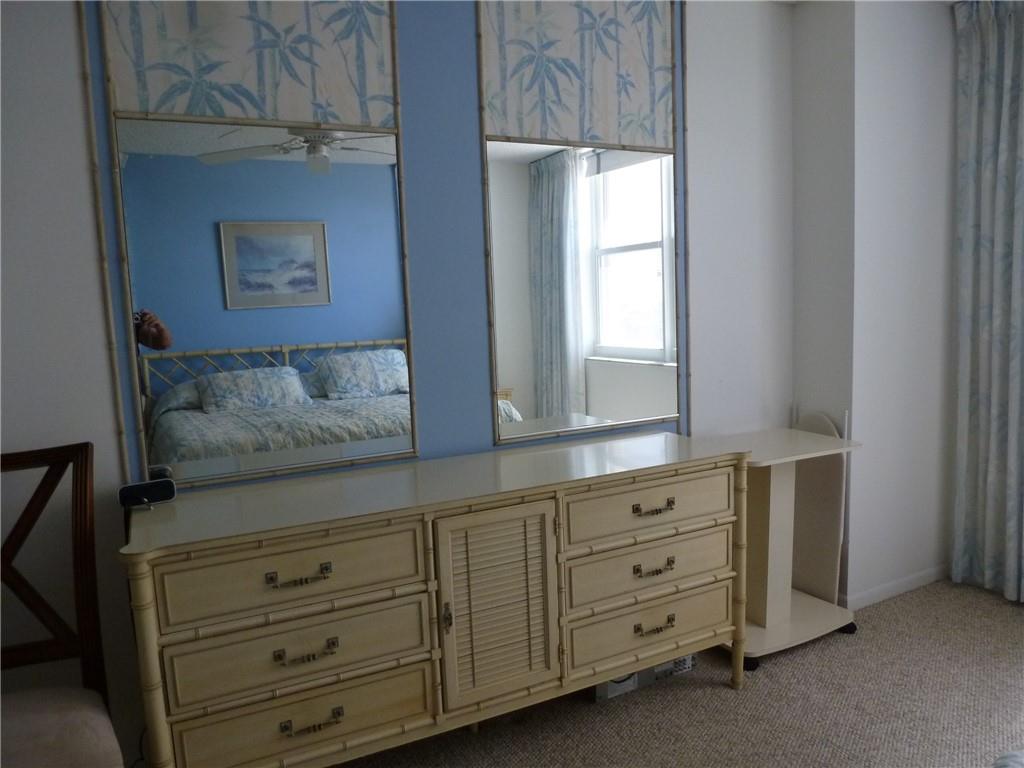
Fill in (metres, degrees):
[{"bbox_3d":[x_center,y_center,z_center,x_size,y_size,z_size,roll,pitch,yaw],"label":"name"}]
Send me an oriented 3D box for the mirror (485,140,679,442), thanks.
[{"bbox_3d":[0.280,-0.334,2.546,0.777,1.006,0.040,-5,7,-25],"label":"mirror"}]

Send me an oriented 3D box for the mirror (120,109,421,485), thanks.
[{"bbox_3d":[-0.686,-0.245,2.096,0.777,1.006,0.040,-5,7,-25],"label":"mirror"}]

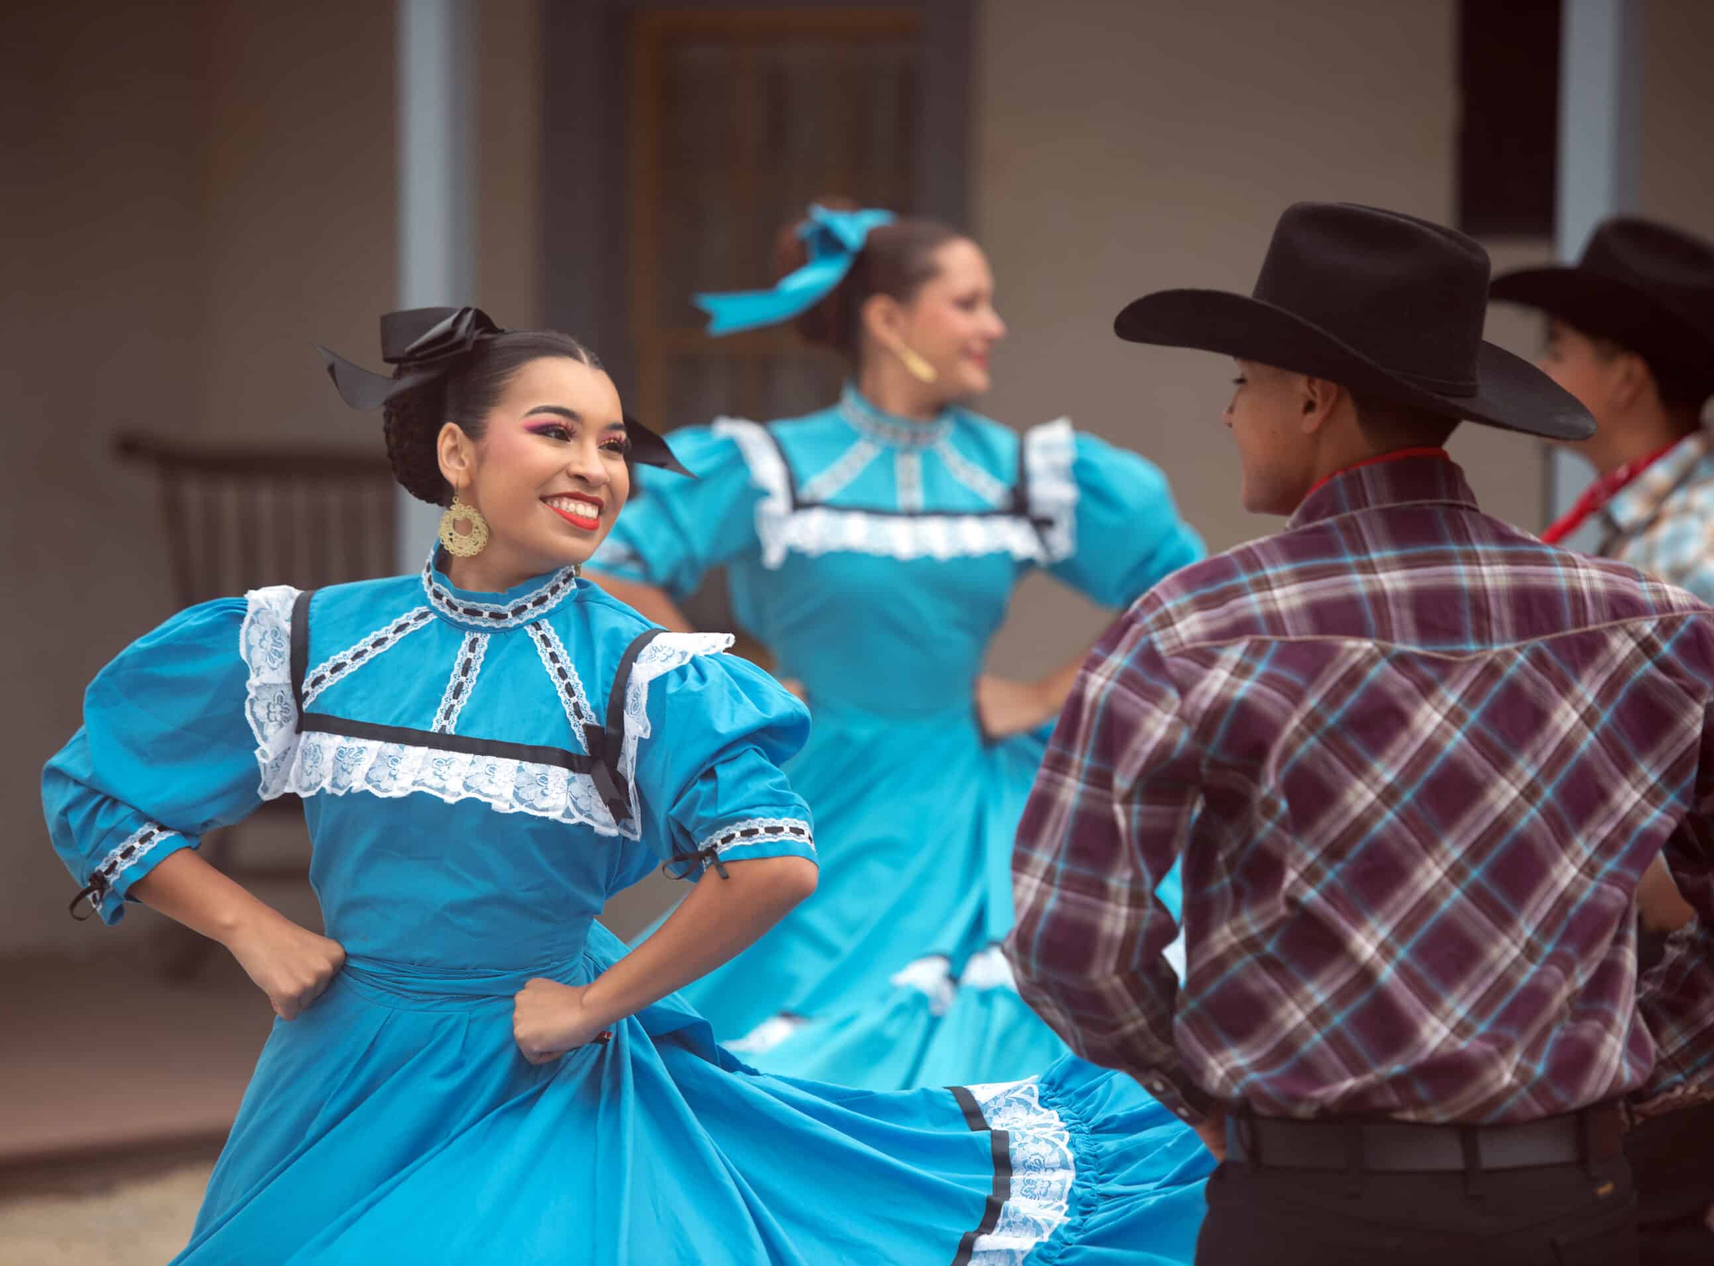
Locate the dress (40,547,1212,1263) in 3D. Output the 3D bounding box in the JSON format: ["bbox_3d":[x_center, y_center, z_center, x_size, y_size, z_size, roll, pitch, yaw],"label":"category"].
[{"bbox_3d":[-0.239,0.510,8.000,1.200,1.200,0.850,1,4,13],"label":"dress"}]

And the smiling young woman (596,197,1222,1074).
[{"bbox_3d":[0.067,0.285,10.800,1.030,1.670,0.820,0,4,-3],"label":"smiling young woman"}]

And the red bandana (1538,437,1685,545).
[{"bbox_3d":[0.873,-0.161,9.800,0.210,0.160,0.160,1,4,21],"label":"red bandana"}]

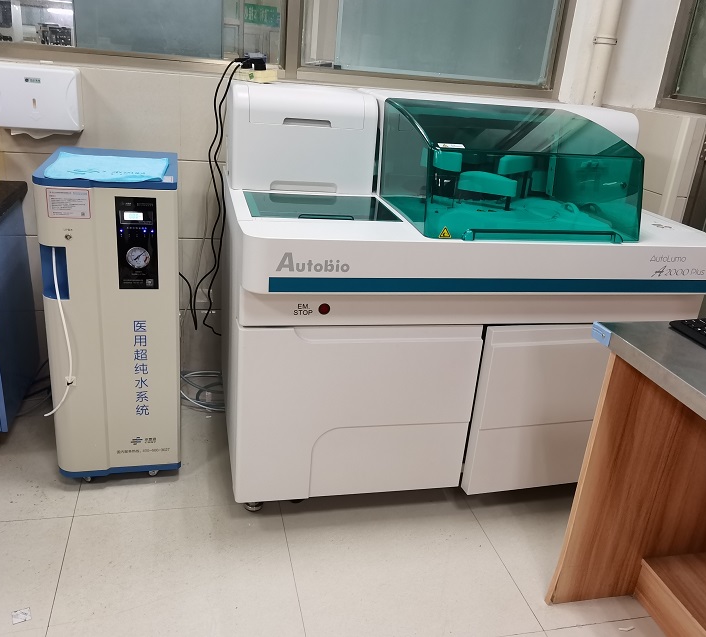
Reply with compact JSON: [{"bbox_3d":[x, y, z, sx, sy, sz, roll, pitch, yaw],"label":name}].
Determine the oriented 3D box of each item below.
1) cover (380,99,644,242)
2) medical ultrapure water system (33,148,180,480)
[{"bbox_3d":[0.468,-0.461,2.019,0.660,0.315,0.550,-1,23,-15],"label":"cover"},{"bbox_3d":[-0.745,-0.012,2.126,0.357,0.960,0.490,-1,23,-15],"label":"medical ultrapure water system"}]

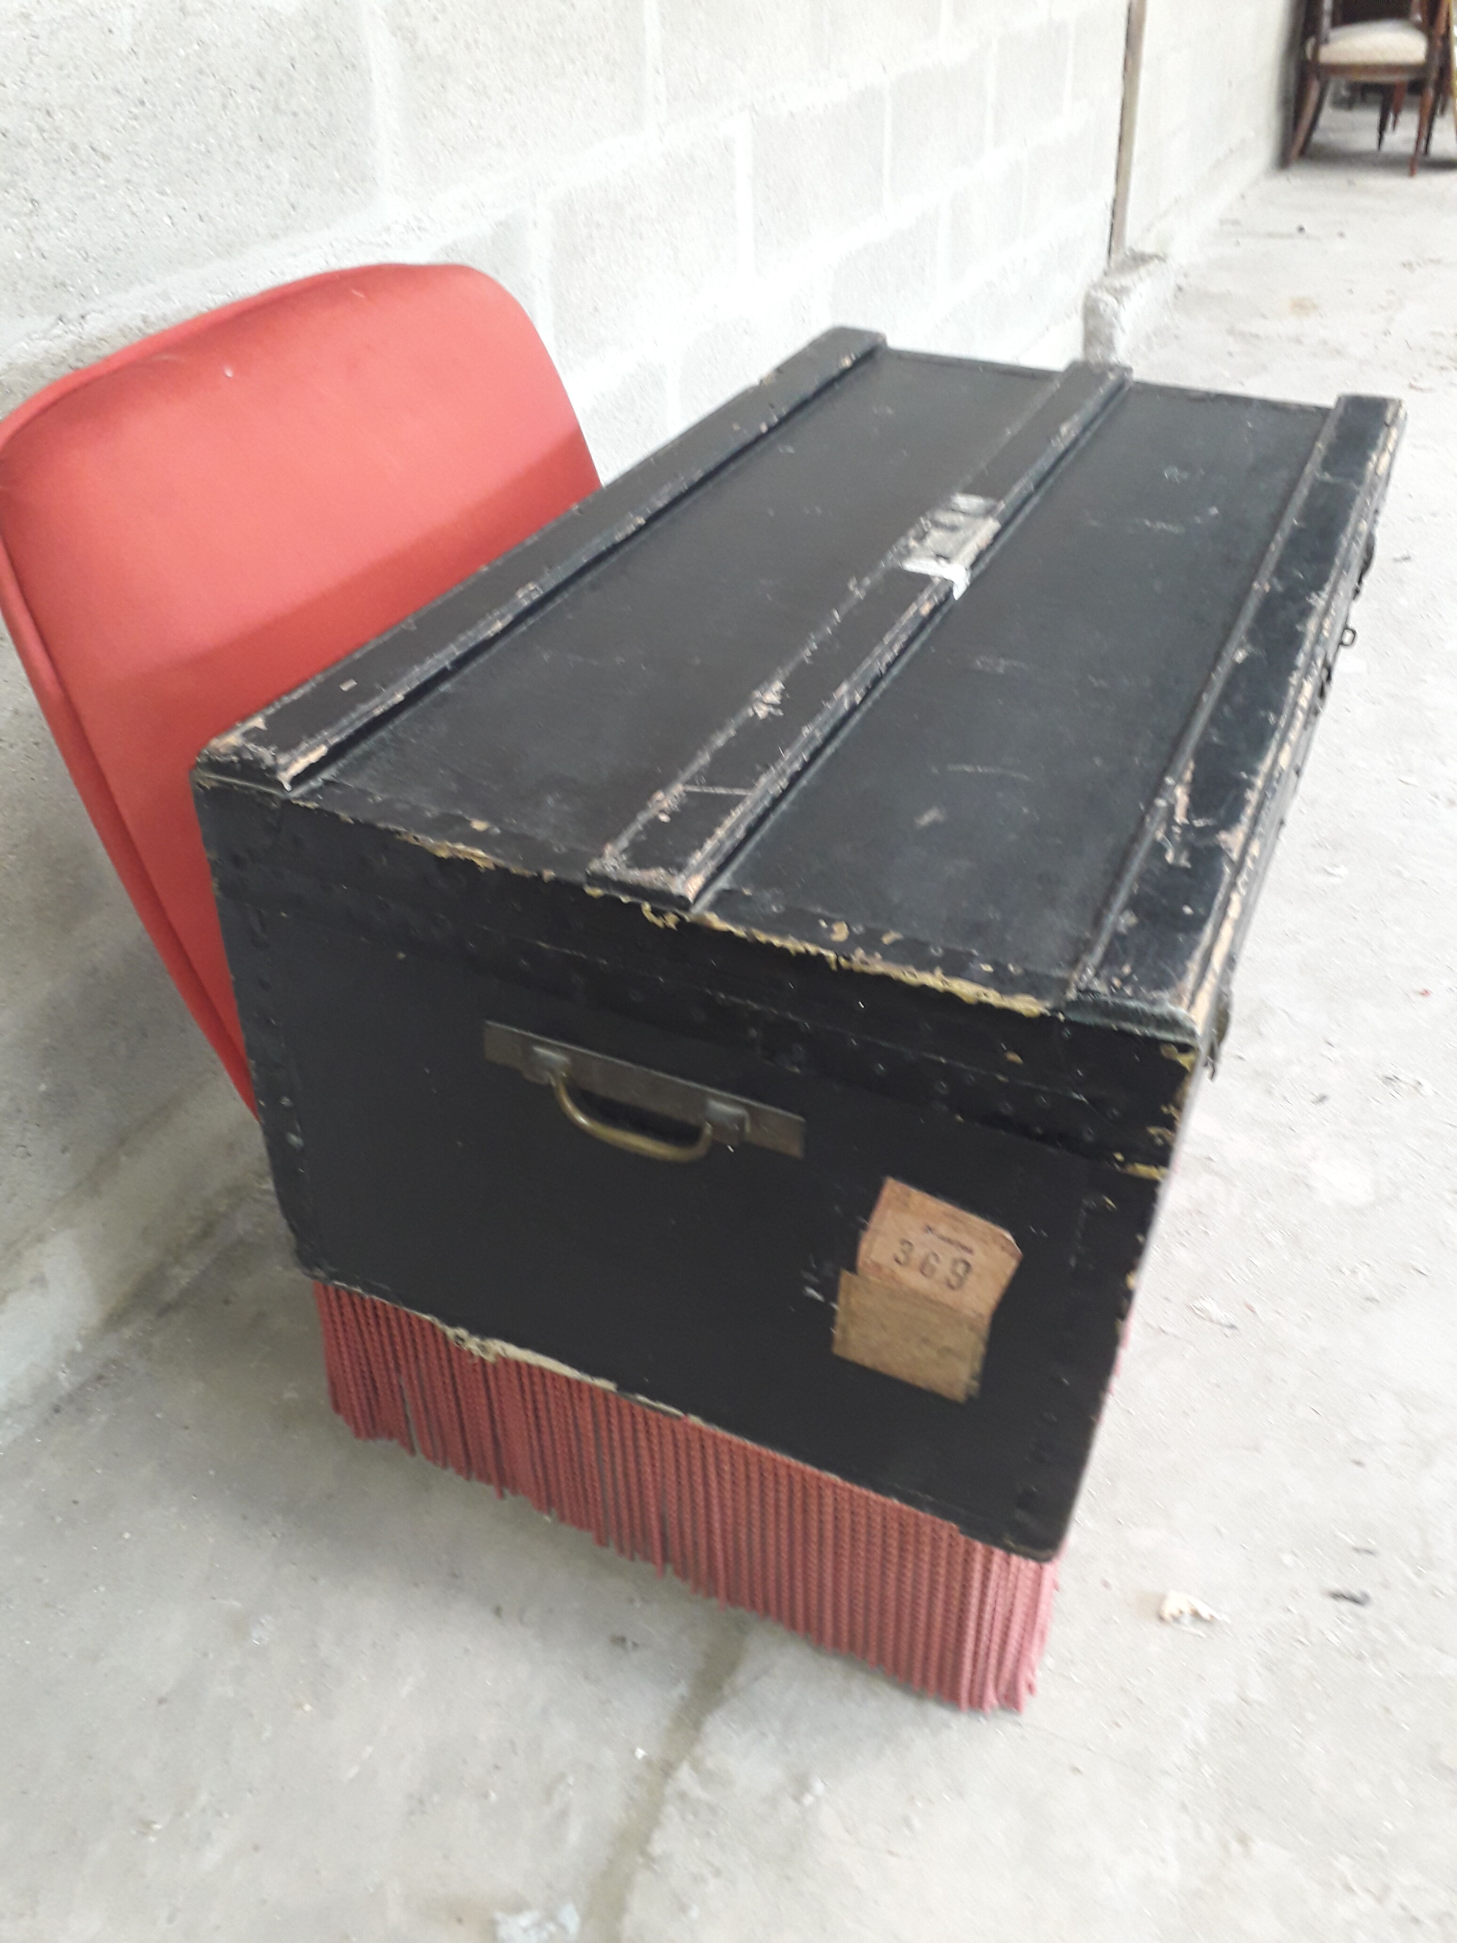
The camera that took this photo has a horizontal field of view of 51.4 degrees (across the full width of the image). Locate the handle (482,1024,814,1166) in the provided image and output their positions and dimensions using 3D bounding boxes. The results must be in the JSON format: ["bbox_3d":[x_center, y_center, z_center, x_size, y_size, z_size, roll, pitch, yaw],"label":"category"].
[{"bbox_3d":[-0.050,0.072,0.753,0.179,0.043,0.024,15,38,19],"label":"handle"}]

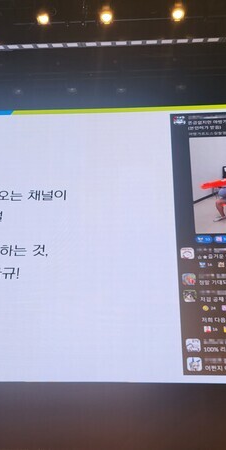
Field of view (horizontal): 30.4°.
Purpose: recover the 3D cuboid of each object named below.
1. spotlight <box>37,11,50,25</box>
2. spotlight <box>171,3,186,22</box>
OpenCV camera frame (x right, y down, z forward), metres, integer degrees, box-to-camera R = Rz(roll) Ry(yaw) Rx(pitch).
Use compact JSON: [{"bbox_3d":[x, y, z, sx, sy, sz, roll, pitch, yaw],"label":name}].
[{"bbox_3d":[-1.397,-4.170,8.361,0.264,0.317,0.282,-1,-55,3],"label":"spotlight"},{"bbox_3d":[1.289,-4.183,8.189,0.294,0.353,0.314,-1,-55,3],"label":"spotlight"}]

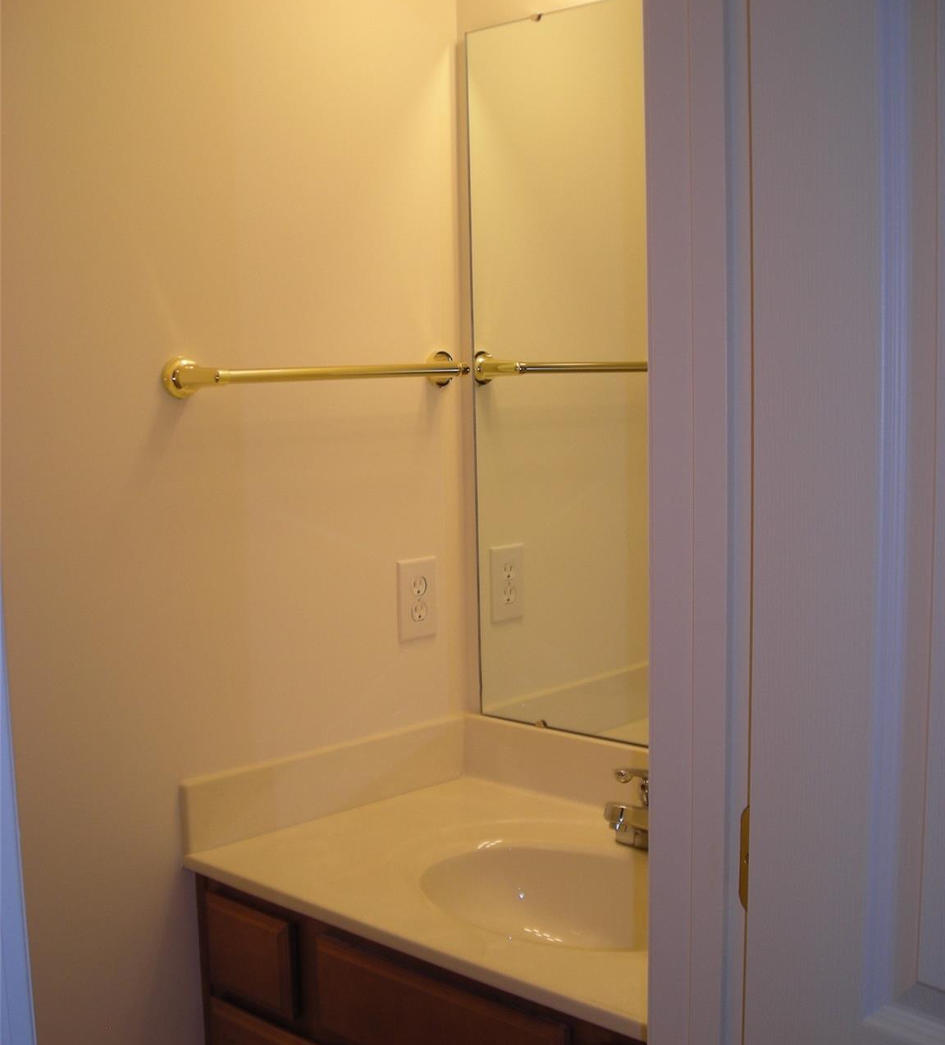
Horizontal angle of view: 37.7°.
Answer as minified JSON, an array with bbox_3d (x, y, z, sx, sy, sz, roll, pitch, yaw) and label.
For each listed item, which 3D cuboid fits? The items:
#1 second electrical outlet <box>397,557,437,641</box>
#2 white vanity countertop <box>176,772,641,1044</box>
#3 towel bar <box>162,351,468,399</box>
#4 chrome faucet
[{"bbox_3d":[-0.082,0.118,2.134,0.008,0.123,0.079,4,7,43],"label":"second electrical outlet"},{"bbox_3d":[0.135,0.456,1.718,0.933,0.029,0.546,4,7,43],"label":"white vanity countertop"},{"bbox_3d":[-0.189,-0.211,1.945,0.077,0.056,0.540,4,7,43],"label":"towel bar"},{"bbox_3d":[0.224,0.373,1.804,0.155,0.128,0.158,4,7,43],"label":"chrome faucet"}]

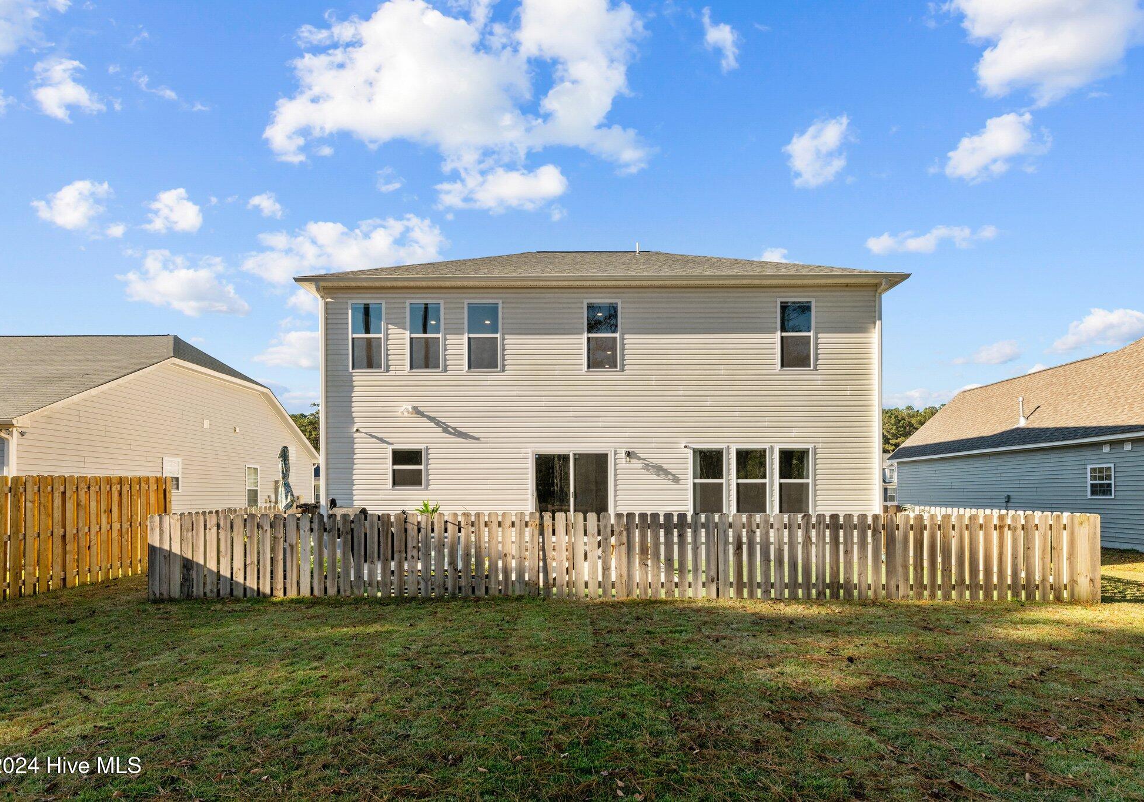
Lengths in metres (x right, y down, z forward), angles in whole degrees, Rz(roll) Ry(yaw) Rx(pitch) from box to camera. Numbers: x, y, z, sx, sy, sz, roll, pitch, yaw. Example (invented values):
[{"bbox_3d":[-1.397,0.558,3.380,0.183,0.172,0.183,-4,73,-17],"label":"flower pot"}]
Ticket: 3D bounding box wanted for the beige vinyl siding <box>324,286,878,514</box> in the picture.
[{"bbox_3d":[0.640,0.380,12.480,12.200,5.800,0.200,0,-5,1],"label":"beige vinyl siding"}]

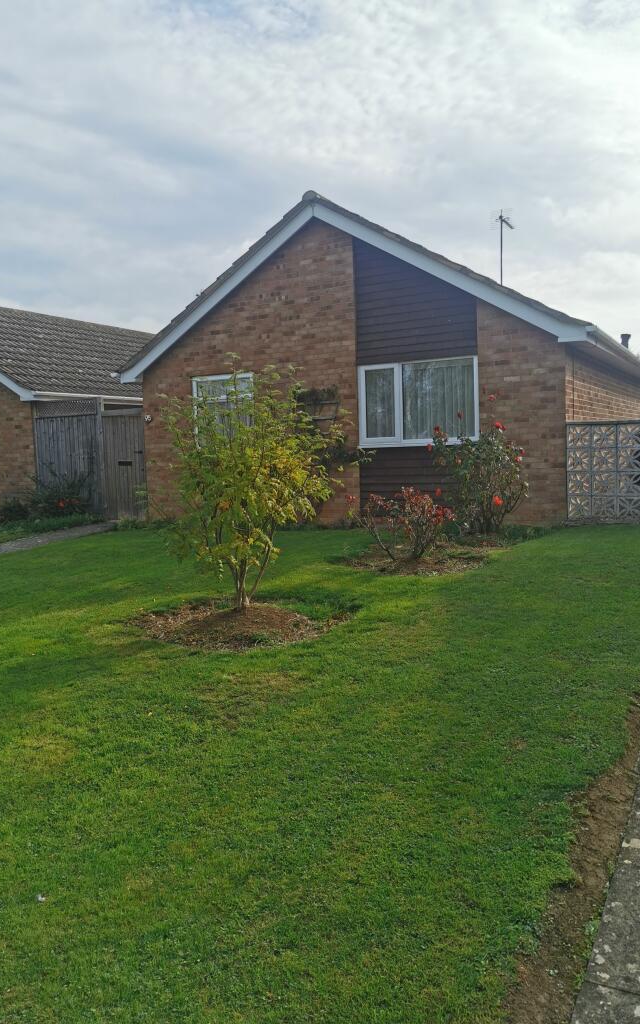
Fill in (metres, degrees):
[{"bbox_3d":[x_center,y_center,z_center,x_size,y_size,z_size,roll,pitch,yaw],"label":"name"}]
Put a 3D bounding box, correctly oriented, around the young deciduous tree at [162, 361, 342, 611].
[{"bbox_3d":[-0.543,-0.213,6.420,1.420,2.000,1.420,-2,4,0],"label":"young deciduous tree"}]

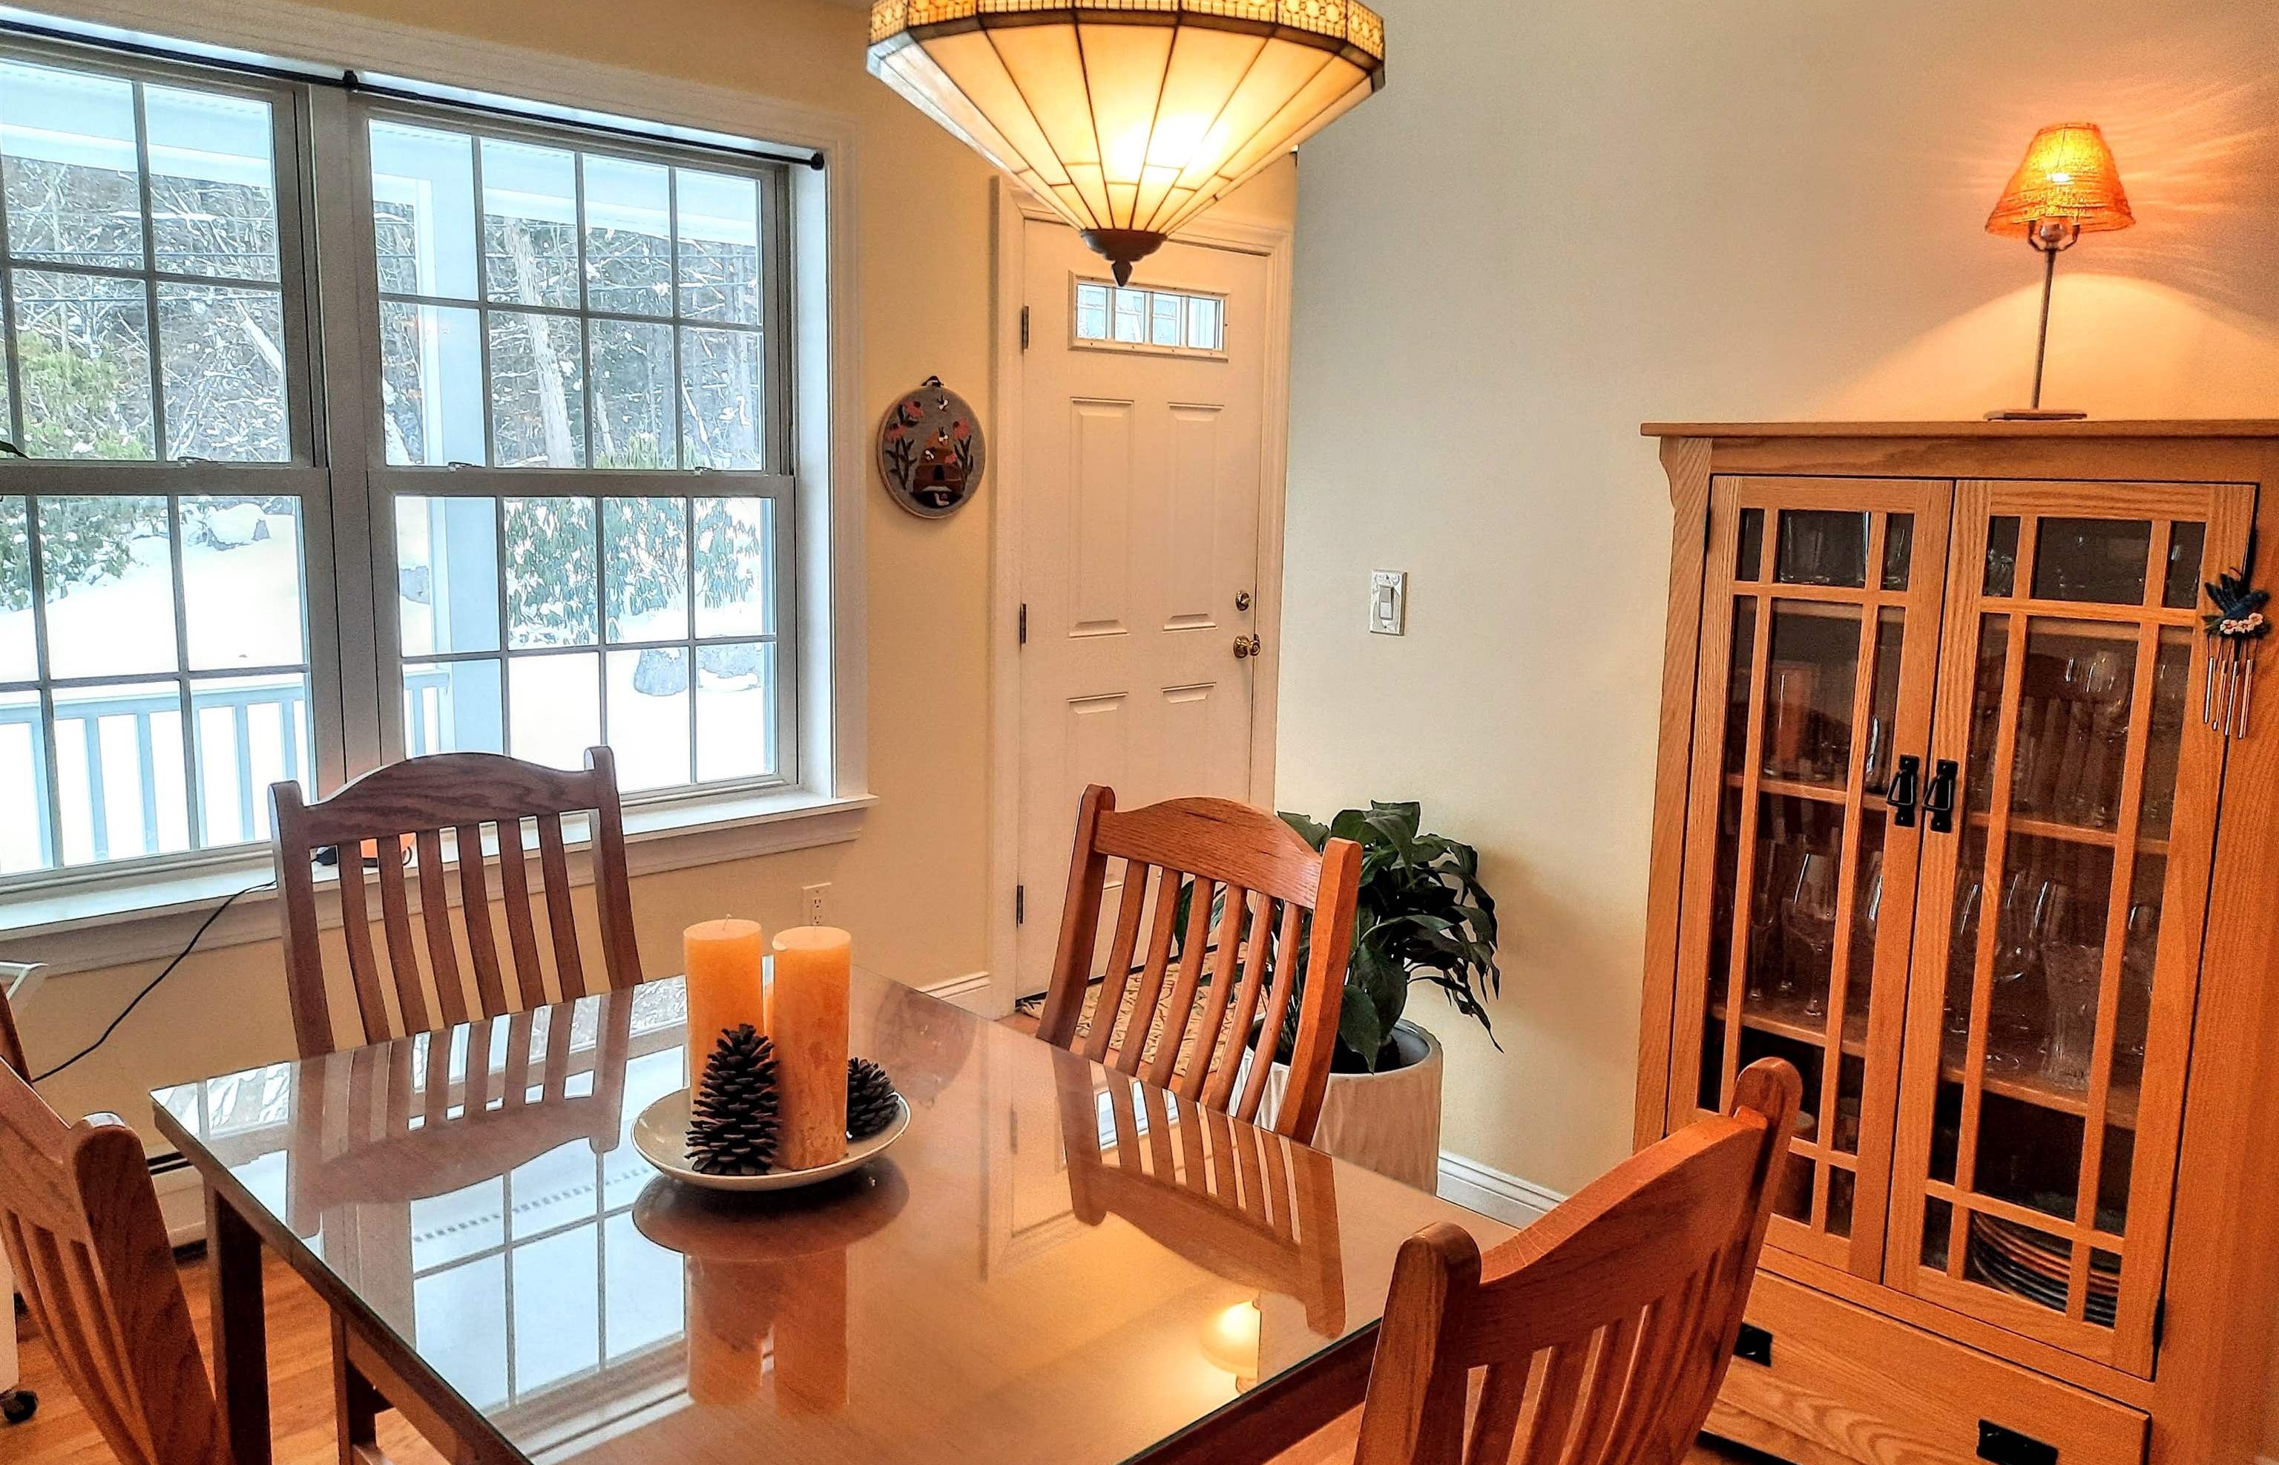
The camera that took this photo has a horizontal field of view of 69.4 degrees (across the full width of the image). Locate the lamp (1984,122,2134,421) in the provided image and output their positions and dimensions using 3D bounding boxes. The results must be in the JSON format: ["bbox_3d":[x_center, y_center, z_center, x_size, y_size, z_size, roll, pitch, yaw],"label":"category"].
[{"bbox_3d":[1.205,-0.600,2.171,0.185,0.388,0.185,-7,12,-44],"label":"lamp"}]

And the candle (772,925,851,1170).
[{"bbox_3d":[-0.324,0.308,1.615,0.075,0.222,0.075,1,9,0],"label":"candle"}]

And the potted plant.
[{"bbox_3d":[0.374,0.550,3.015,0.580,0.860,0.580,1,9,0],"label":"potted plant"}]

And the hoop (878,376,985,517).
[{"bbox_3d":[-0.496,-0.684,3.974,0.305,0.330,0.022,-7,12,-44],"label":"hoop"}]

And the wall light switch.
[{"bbox_3d":[0.478,-0.251,3.208,0.012,0.122,0.077,-7,12,-44],"label":"wall light switch"}]

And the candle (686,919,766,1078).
[{"bbox_3d":[-0.411,0.303,1.634,0.075,0.222,0.075,-7,12,-44],"label":"candle"}]

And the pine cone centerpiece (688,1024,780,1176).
[{"bbox_3d":[-0.389,0.343,1.571,0.083,0.138,0.083,1,9,0],"label":"pine cone centerpiece"}]

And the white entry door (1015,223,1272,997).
[{"bbox_3d":[0.011,-0.328,4.584,0.920,2.020,0.055,-7,12,-44],"label":"white entry door"}]

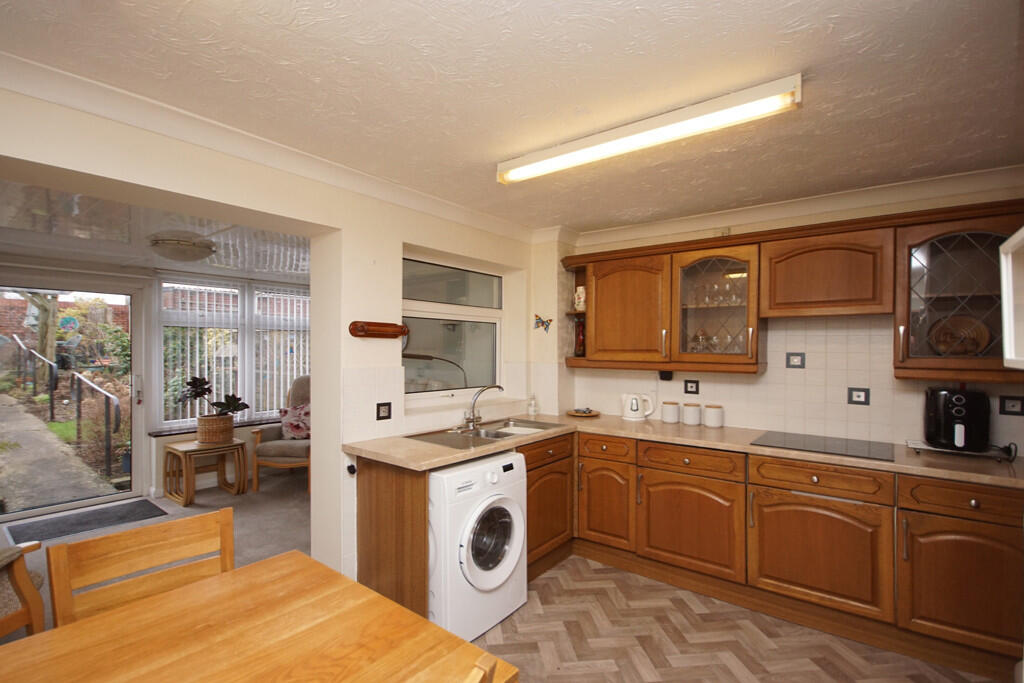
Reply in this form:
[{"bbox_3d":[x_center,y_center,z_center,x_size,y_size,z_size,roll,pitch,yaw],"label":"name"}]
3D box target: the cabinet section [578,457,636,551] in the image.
[{"bbox_3d":[0.755,1.042,3.124,0.399,0.544,0.550,0,0,35],"label":"cabinet section"}]

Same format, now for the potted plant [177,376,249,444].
[{"bbox_3d":[-2.848,0.660,4.320,0.570,0.630,0.460,1,-1,-33],"label":"potted plant"}]

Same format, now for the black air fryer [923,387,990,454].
[{"bbox_3d":[2.243,0.385,2.300,0.240,0.308,0.285,0,0,38],"label":"black air fryer"}]

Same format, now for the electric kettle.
[{"bbox_3d":[0.912,0.474,3.300,0.235,0.200,0.155,0,0,21],"label":"electric kettle"}]

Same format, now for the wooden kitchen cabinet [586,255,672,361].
[{"bbox_3d":[0.878,-0.212,3.257,0.597,0.700,0.320,0,0,35],"label":"wooden kitchen cabinet"}]

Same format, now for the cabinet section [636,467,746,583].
[{"bbox_3d":[1.169,1.040,2.833,0.604,0.544,0.550,0,0,35],"label":"cabinet section"}]

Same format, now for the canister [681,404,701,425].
[{"bbox_3d":[1.259,0.510,3.181,0.113,0.142,0.113,0,-1,36],"label":"canister"}]

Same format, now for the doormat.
[{"bbox_3d":[-3.435,1.447,3.707,0.540,0.012,0.880,0,-1,44],"label":"doormat"}]

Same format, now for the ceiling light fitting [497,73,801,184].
[{"bbox_3d":[0.466,-0.836,1.906,1.261,0.075,0.086,0,-1,37],"label":"ceiling light fitting"}]

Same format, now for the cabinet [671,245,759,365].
[{"bbox_3d":[1.328,-0.215,2.946,0.500,0.700,0.320,0,0,35],"label":"cabinet"}]

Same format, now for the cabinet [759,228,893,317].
[{"bbox_3d":[1.800,-0.356,2.640,0.610,0.443,0.320,0,-1,37],"label":"cabinet"}]

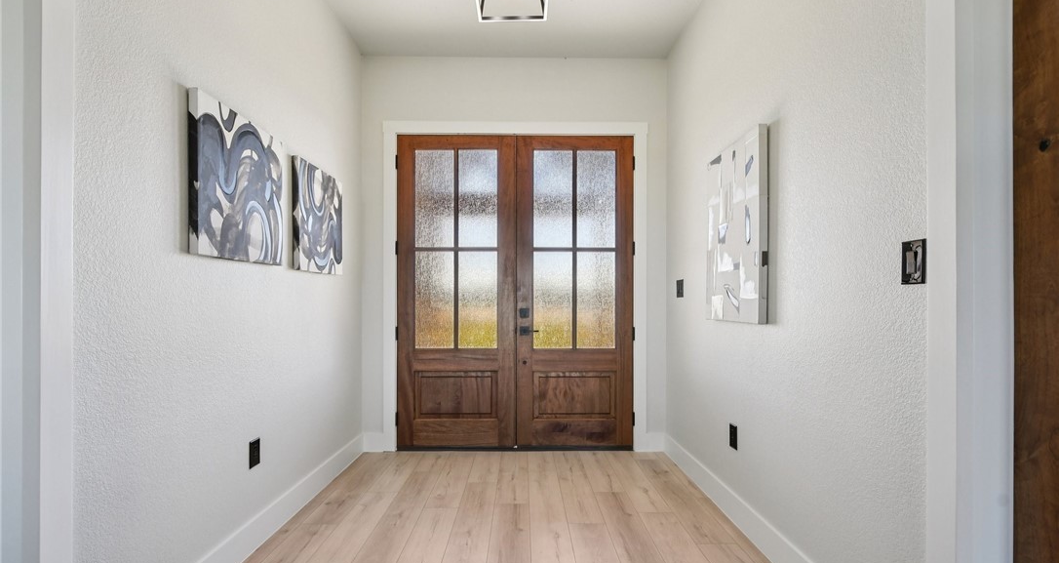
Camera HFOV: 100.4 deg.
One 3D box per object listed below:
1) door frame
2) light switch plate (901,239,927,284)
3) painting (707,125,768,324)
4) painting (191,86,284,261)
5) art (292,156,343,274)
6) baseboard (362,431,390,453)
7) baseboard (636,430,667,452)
[{"bbox_3d":[-0.106,0.042,3.445,2.055,2.556,0.120,0,-2,-1],"label":"door frame"},{"bbox_3d":[1.098,-0.053,1.261,0.009,0.125,0.077,0,-2,-1],"label":"light switch plate"},{"bbox_3d":[1.066,-0.247,2.305,0.040,0.918,0.568,0,-2,-1],"label":"painting"},{"bbox_3d":[-1.248,-0.400,1.925,0.036,0.622,0.590,0,-2,-1],"label":"painting"},{"bbox_3d":[-1.259,-0.365,2.658,0.036,0.628,0.569,0,-2,-1],"label":"art"},{"bbox_3d":[-1.176,1.240,3.395,0.222,0.154,0.020,0,-2,-1],"label":"baseboard"},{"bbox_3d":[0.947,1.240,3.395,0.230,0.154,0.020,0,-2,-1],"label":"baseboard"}]

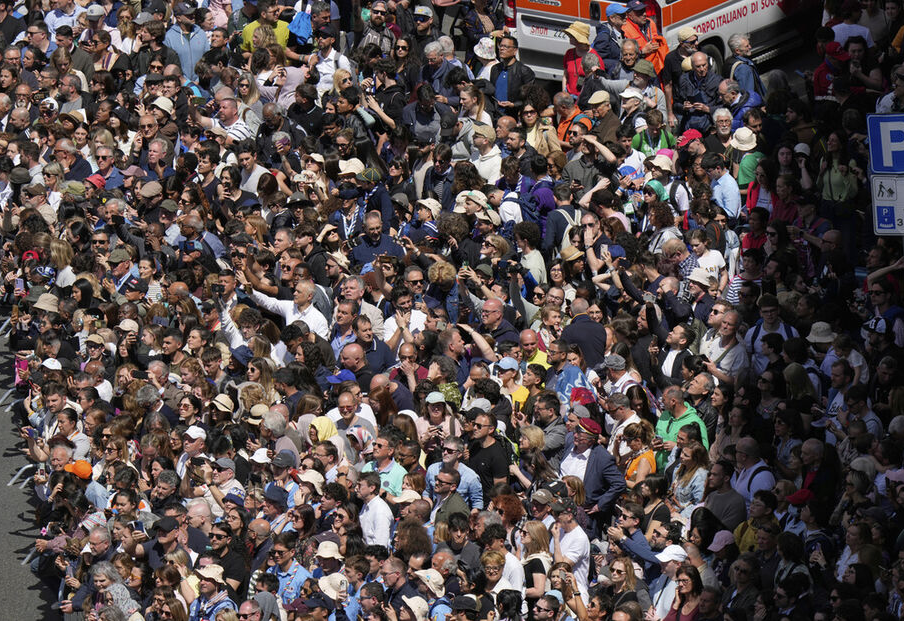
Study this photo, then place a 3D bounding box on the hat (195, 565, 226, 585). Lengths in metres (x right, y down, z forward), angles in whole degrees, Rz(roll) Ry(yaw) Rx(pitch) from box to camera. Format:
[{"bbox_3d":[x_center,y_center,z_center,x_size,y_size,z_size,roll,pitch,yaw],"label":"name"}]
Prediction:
[{"bbox_3d":[-2.139,2.348,92.500,0.310,0.140,0.290,15,4,-1],"label":"hat"}]

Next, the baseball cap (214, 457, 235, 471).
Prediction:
[{"bbox_3d":[-2.014,1.361,92.065,0.250,0.125,0.180,-15,19,-33],"label":"baseball cap"}]

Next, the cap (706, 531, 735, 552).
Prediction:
[{"bbox_3d":[2.307,1.984,88.937,0.260,0.140,0.180,-26,18,-4],"label":"cap"}]

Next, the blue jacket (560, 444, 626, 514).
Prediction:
[{"bbox_3d":[1.260,1.522,92.154,0.600,0.700,0.380,10,21,40],"label":"blue jacket"}]

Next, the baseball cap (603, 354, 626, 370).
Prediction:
[{"bbox_3d":[1.477,0.473,94.116,0.260,0.130,0.180,-5,15,16],"label":"baseball cap"}]

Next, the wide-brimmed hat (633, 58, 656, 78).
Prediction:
[{"bbox_3d":[2.039,-2.543,108.502,0.265,0.145,0.255,15,8,-2],"label":"wide-brimmed hat"}]

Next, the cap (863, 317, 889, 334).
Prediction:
[{"bbox_3d":[4.072,0.138,99.734,0.270,0.140,0.180,-8,19,-34],"label":"cap"}]

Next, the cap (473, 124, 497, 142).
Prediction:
[{"bbox_3d":[0.307,-1.680,97.725,0.260,0.140,0.190,-17,21,-21],"label":"cap"}]

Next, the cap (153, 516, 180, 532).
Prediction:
[{"bbox_3d":[-2.379,1.777,85.951,0.260,0.130,0.190,-24,26,-35],"label":"cap"}]

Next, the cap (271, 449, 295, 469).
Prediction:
[{"bbox_3d":[-1.486,1.313,91.560,0.260,0.150,0.185,-6,17,-25],"label":"cap"}]

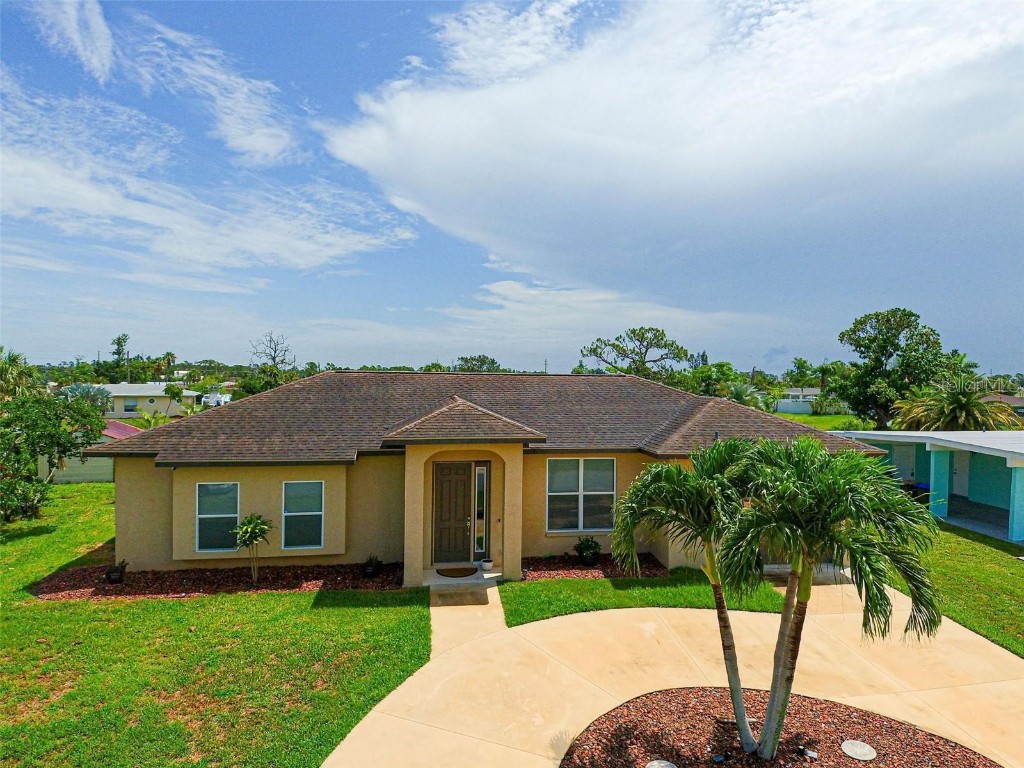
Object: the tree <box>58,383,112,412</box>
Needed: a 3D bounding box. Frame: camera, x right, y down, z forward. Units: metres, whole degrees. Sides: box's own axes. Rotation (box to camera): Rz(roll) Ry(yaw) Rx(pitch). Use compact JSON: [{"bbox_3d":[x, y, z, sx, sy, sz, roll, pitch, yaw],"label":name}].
[{"bbox_3d":[-37.335,1.724,44.035,3.690,3.710,3.700,0,1,-7],"label":"tree"}]

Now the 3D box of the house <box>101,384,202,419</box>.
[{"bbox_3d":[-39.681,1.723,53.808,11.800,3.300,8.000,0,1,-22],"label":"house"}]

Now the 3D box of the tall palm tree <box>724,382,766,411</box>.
[{"bbox_3d":[25.050,1.944,54.039,4.100,4.210,4.100,0,1,-7],"label":"tall palm tree"}]

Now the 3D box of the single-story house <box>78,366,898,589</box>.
[{"bbox_3d":[-0.751,2.071,16.121,18.800,4.770,10.300,0,1,-7],"label":"single-story house"}]

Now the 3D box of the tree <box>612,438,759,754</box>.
[{"bbox_3d":[2.253,2.742,6.530,1.790,4.070,1.800,0,1,-7],"label":"tree"}]

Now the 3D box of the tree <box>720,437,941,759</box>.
[{"bbox_3d":[4.095,2.736,6.466,2.390,4.120,2.350,0,1,-7],"label":"tree"}]

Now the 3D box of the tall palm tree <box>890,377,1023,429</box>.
[{"bbox_3d":[26.490,2.032,30.046,5.800,4.960,5.800,0,1,-7],"label":"tall palm tree"}]

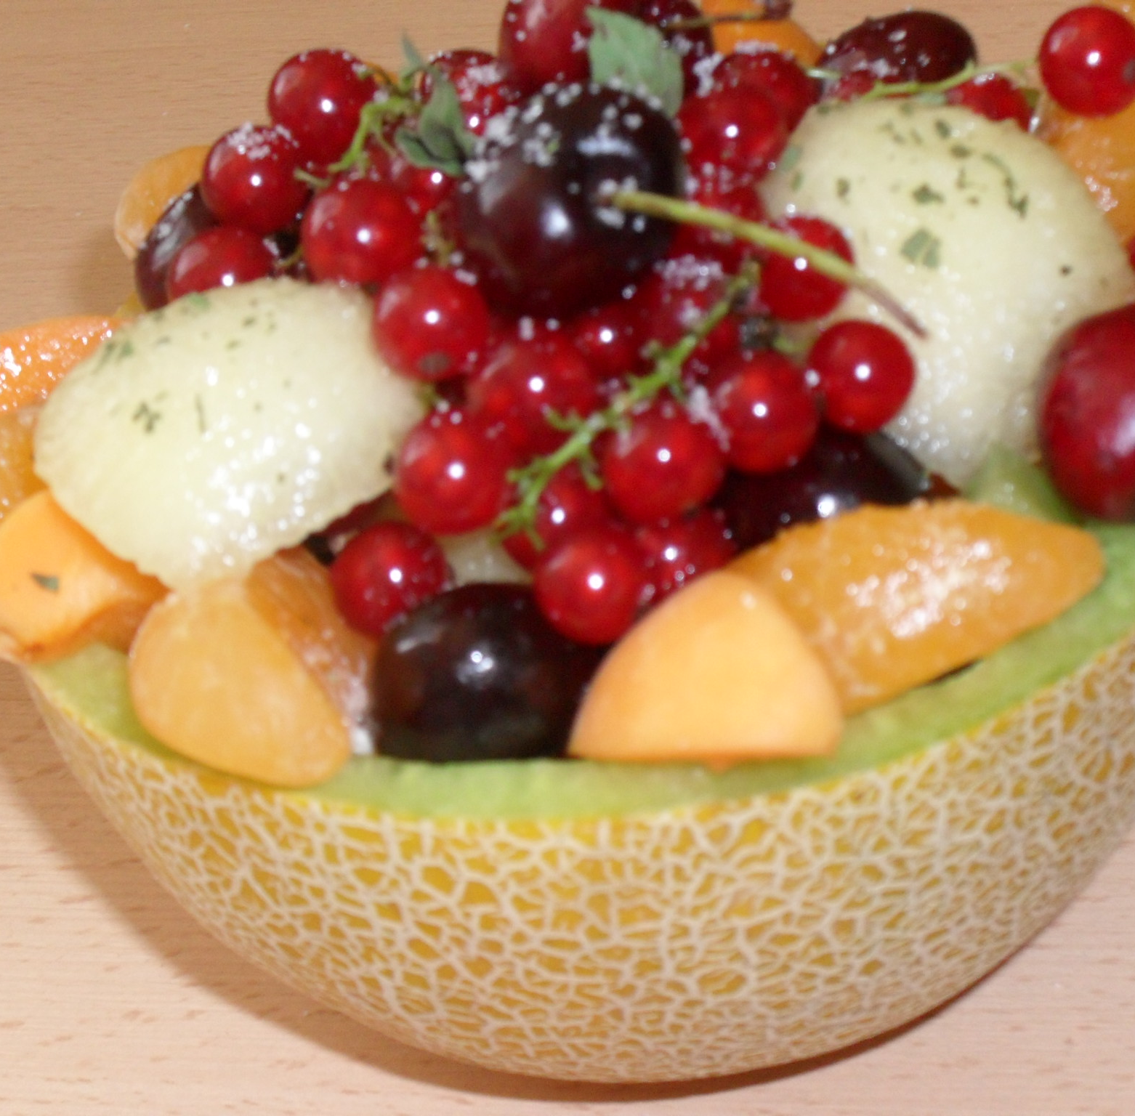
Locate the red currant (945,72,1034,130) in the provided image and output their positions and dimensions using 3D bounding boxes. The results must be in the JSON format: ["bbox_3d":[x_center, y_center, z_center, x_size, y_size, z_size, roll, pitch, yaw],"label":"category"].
[{"bbox_3d":[0.047,-0.049,0.286,0.011,0.011,0.011,0,32,0],"label":"red currant"}]

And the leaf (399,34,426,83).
[{"bbox_3d":[-0.016,-0.053,0.273,0.004,0.006,0.002,-28,6,-13],"label":"leaf"}]

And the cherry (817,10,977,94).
[{"bbox_3d":[0.041,-0.061,0.317,0.019,0.017,0.019,-6,34,0],"label":"cherry"}]

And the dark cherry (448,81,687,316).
[{"bbox_3d":[0.000,-0.035,0.255,0.022,0.022,0.021,-32,2,-31],"label":"dark cherry"}]

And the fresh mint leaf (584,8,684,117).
[{"bbox_3d":[0.007,-0.052,0.273,0.011,0.003,0.013,0,72,0],"label":"fresh mint leaf"}]

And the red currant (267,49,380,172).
[{"bbox_3d":[-0.024,-0.044,0.254,0.011,0.011,0.011,-4,37,0],"label":"red currant"}]

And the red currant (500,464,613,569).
[{"bbox_3d":[-0.001,-0.004,0.253,0.011,0.011,0.011,0,32,0],"label":"red currant"}]

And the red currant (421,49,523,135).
[{"bbox_3d":[-0.009,-0.045,0.255,0.010,0.010,0.010,1,37,0],"label":"red currant"}]

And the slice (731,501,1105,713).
[{"bbox_3d":[0.030,0.004,0.227,0.036,0.015,0.015,-19,39,-19],"label":"slice"}]

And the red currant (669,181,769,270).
[{"bbox_3d":[0.015,-0.032,0.249,0.010,0.010,0.010,1,37,0],"label":"red currant"}]

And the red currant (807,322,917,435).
[{"bbox_3d":[0.028,-0.017,0.247,0.011,0.011,0.011,-4,37,0],"label":"red currant"}]

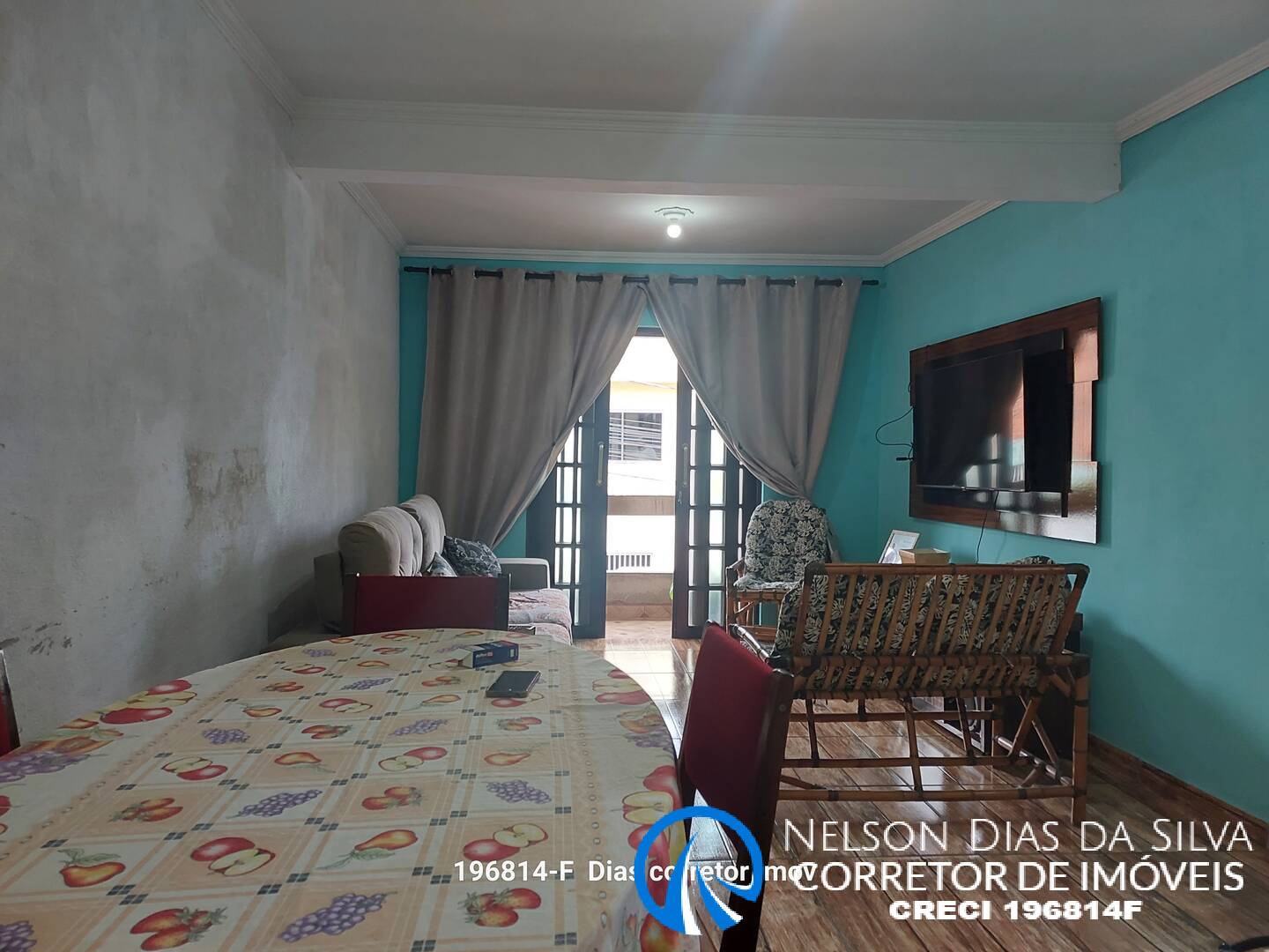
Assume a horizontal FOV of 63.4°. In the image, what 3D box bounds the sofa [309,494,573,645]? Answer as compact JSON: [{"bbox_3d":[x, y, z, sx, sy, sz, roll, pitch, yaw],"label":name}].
[{"bbox_3d":[-0.821,0.620,4.989,1.030,1.010,2.650,0,1,-5],"label":"sofa"}]

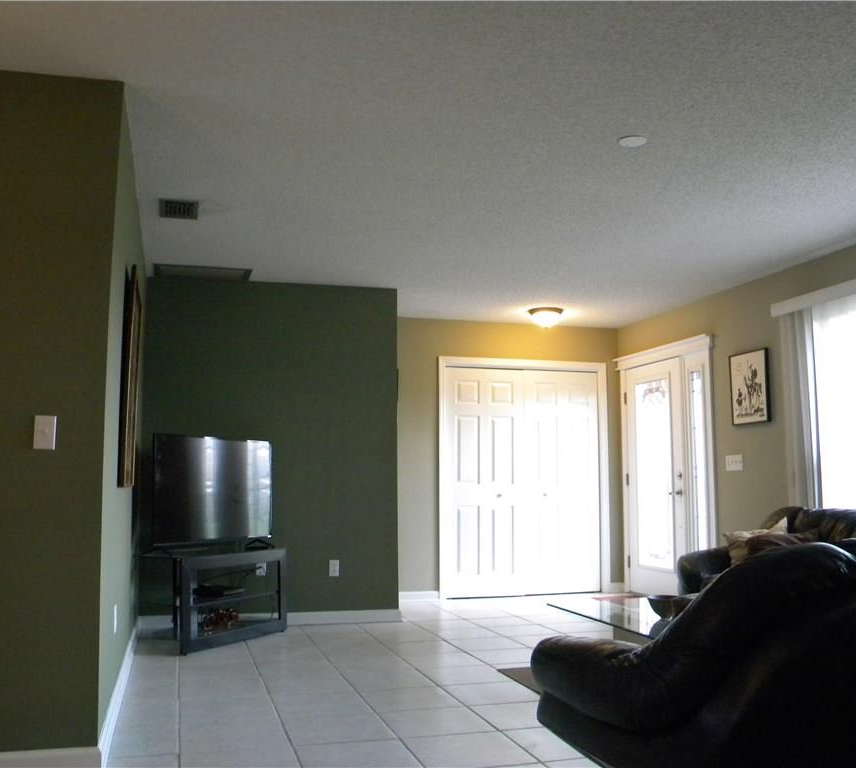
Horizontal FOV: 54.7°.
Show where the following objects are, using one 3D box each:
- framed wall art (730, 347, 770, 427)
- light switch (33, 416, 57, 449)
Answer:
[{"bbox_3d":[2.349,0.029,6.076,0.030,0.520,0.405,2,-7,-17],"label":"framed wall art"},{"bbox_3d":[-1.325,0.169,2.863,0.070,0.115,0.010,2,-7,-17],"label":"light switch"}]

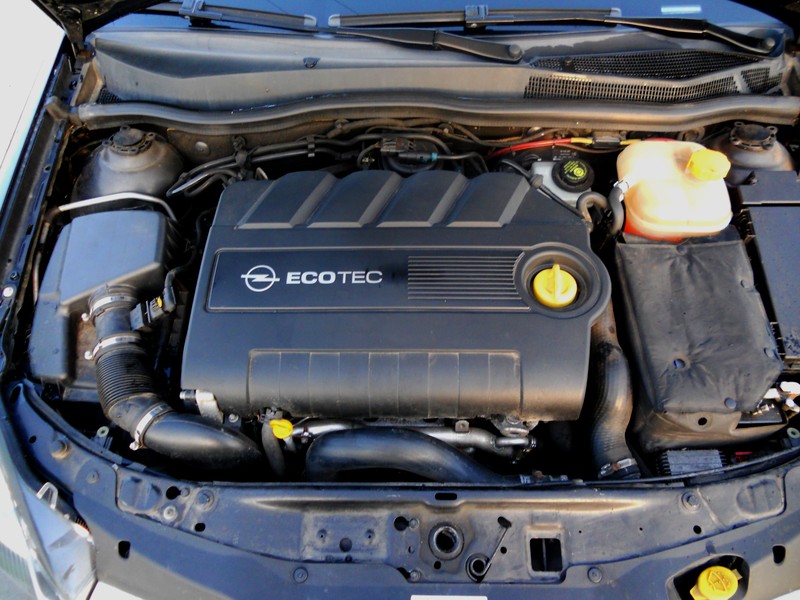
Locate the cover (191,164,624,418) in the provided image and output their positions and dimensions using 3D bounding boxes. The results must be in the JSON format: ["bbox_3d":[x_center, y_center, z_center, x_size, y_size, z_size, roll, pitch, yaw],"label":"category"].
[{"bbox_3d":[-0.006,-0.025,0.980,0.585,0.125,0.390,0,59,0],"label":"cover"}]

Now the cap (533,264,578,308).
[{"bbox_3d":[0.224,-0.017,0.900,0.064,0.036,0.064,0,59,0],"label":"cap"}]

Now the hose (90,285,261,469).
[{"bbox_3d":[-0.340,0.118,0.955,0.260,0.180,0.250,0,52,0],"label":"hose"}]

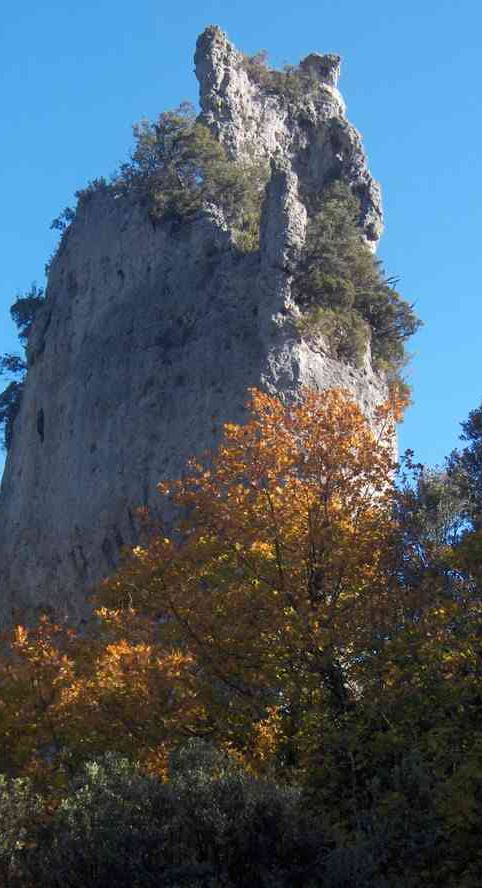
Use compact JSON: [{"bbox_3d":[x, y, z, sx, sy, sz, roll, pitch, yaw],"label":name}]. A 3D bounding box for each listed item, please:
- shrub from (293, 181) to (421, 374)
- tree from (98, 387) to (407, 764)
[{"bbox_3d":[4.383,-6.403,55.000,4.558,6.837,4.000,0,-12,0],"label":"shrub"},{"bbox_3d":[0.194,2.819,27.000,5.445,6.957,5.200,0,-12,0],"label":"tree"}]

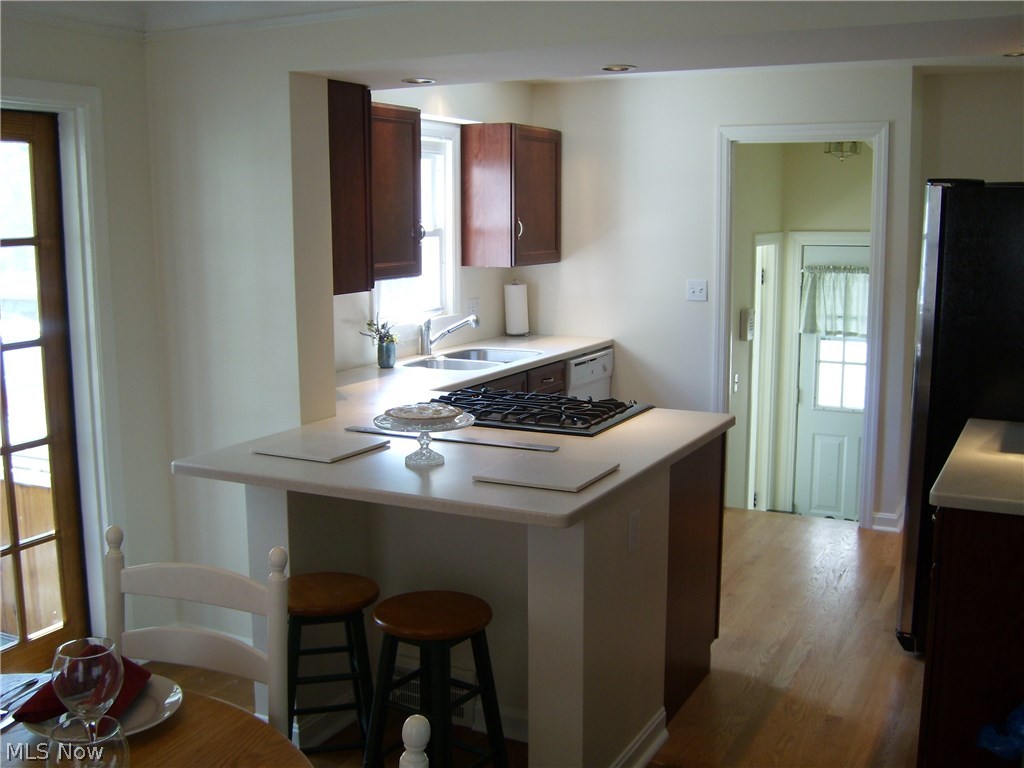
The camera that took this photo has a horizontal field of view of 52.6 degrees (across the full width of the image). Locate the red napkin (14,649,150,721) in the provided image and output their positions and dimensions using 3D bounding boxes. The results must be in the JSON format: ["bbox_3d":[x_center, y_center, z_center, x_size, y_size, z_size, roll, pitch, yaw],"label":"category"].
[{"bbox_3d":[-0.756,0.538,1.873,0.250,0.100,0.135,-7,11,-37],"label":"red napkin"}]

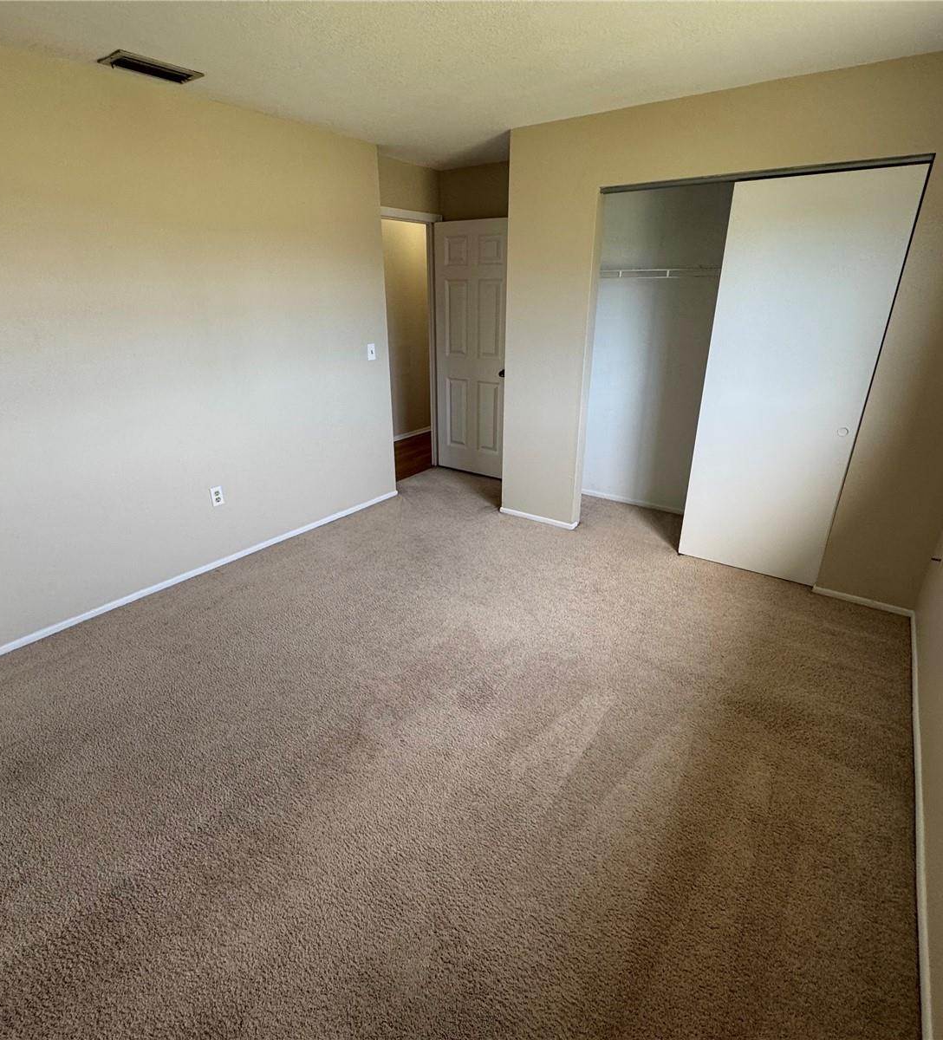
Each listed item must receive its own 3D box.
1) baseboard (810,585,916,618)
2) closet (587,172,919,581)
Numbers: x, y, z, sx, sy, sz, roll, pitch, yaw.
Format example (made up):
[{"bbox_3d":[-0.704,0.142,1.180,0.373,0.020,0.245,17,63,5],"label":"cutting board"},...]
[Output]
[{"bbox_3d":[2.081,0.431,2.996,0.448,0.040,0.020,15,27,32],"label":"baseboard"},{"bbox_3d":[1.526,-0.831,3.399,1.476,2.060,0.711,15,27,32],"label":"closet"}]

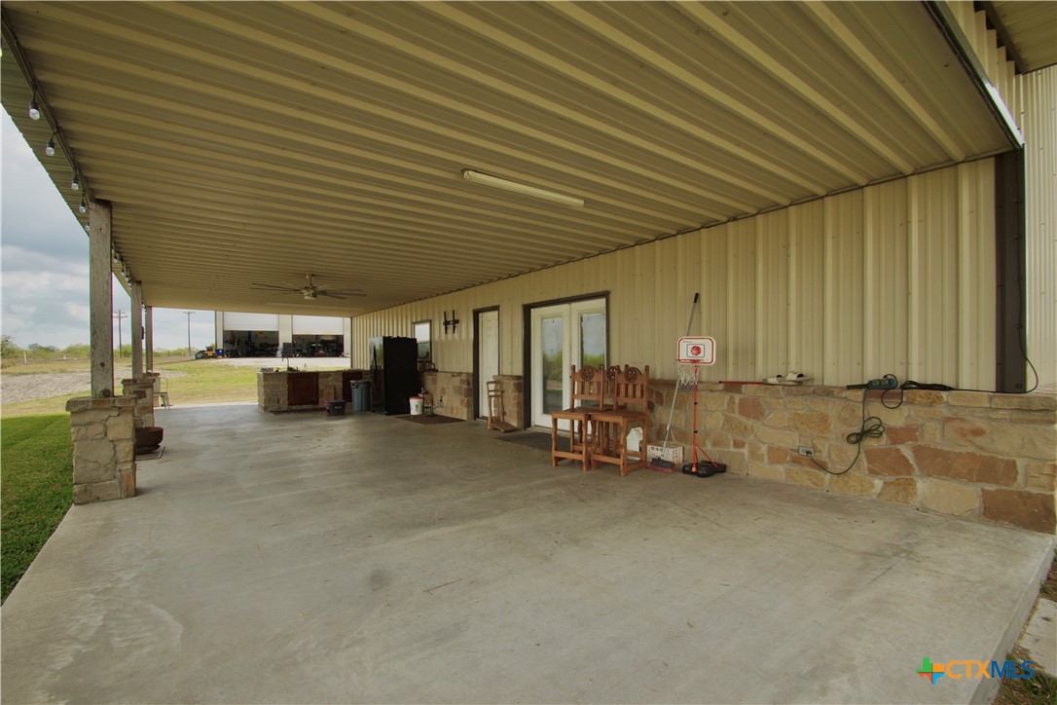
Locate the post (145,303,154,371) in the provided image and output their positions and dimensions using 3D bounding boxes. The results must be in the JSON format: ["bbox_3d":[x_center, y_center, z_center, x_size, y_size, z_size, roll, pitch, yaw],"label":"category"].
[{"bbox_3d":[-10.458,-0.389,12.150,0.140,1.810,0.140,0,0,-38],"label":"post"}]

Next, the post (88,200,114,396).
[{"bbox_3d":[-3.828,-0.493,3.951,0.140,1.737,0.140,0,-1,-38],"label":"post"}]

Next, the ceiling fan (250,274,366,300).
[{"bbox_3d":[-3.753,-1.134,7.548,1.800,0.450,1.800,0,0,-38],"label":"ceiling fan"}]

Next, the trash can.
[{"bbox_3d":[-4.084,1.062,10.807,0.530,0.710,0.530,0,-1,-38],"label":"trash can"}]

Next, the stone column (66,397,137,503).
[{"bbox_3d":[-3.964,0.878,4.130,0.430,0.910,0.430,0,0,-39],"label":"stone column"}]

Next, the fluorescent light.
[{"bbox_3d":[0.006,-1.425,3.874,1.220,0.055,0.090,0,0,-34],"label":"fluorescent light"}]

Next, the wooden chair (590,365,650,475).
[{"bbox_3d":[1.020,0.729,4.908,0.440,1.140,0.500,-1,0,44],"label":"wooden chair"}]

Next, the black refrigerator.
[{"bbox_3d":[-3.156,0.540,10.401,0.760,1.728,0.900,0,-1,-38],"label":"black refrigerator"}]

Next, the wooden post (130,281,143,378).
[{"bbox_3d":[-7.295,-0.427,8.220,0.140,1.810,0.140,0,0,-38],"label":"wooden post"}]

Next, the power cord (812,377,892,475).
[{"bbox_3d":[2.797,0.662,3.874,0.120,0.877,0.559,0,-1,-38],"label":"power cord"}]

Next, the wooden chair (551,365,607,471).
[{"bbox_3d":[0.593,0.735,5.153,0.440,1.140,0.500,-1,0,33],"label":"wooden chair"}]

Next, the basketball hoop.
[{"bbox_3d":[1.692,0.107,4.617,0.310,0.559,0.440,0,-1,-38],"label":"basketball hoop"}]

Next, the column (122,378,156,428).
[{"bbox_3d":[-6.817,0.903,7.699,0.420,0.870,0.420,0,-1,-38],"label":"column"}]

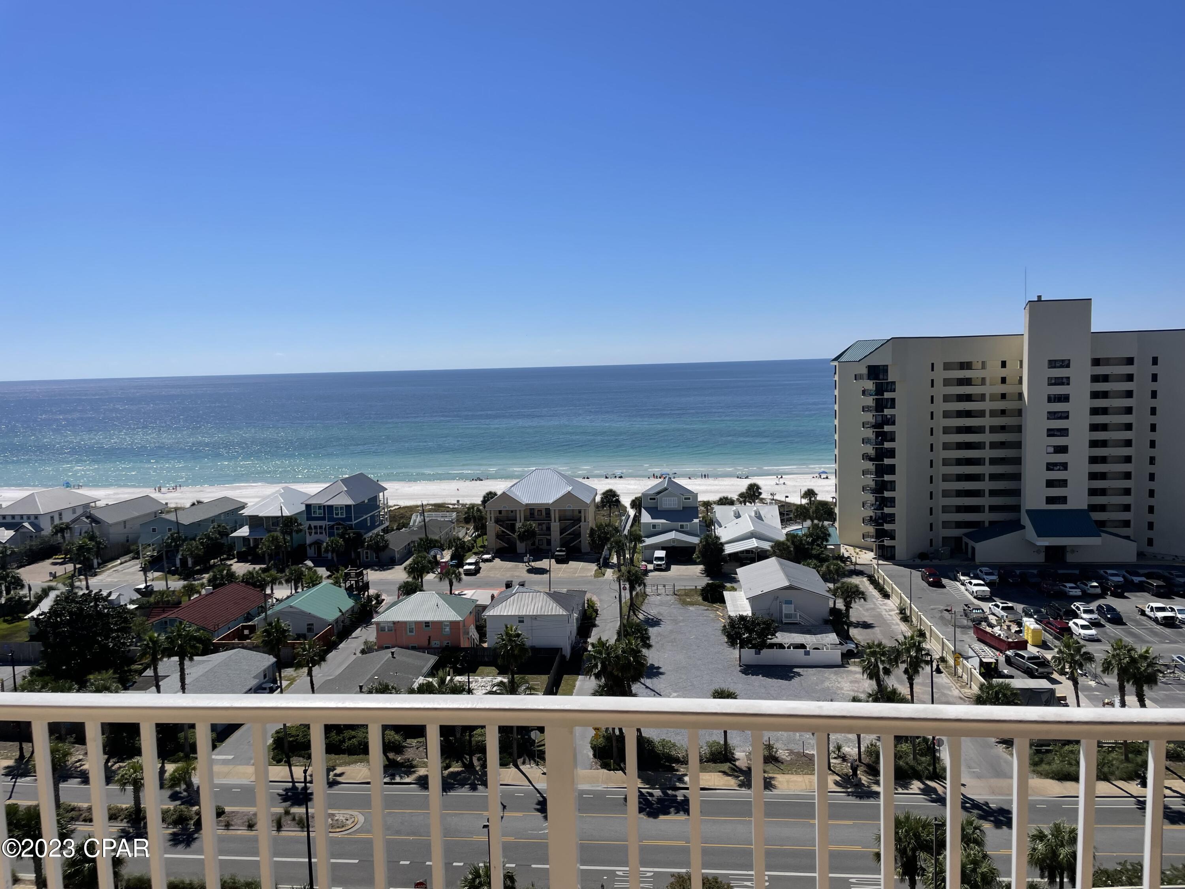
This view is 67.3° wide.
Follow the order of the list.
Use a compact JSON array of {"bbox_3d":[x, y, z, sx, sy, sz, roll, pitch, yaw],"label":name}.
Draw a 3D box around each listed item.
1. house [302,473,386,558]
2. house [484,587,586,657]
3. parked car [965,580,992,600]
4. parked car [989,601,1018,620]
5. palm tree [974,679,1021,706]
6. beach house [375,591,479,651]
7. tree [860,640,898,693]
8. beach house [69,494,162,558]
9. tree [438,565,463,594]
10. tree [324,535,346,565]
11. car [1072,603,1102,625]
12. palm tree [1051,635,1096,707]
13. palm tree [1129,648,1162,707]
[{"bbox_3d":[-46.888,13.178,168.617,10.700,13.500,18.800,-1,5,5],"label":"house"},{"bbox_3d":[-6.985,20.832,108.251,10.300,7.200,11.800,-1,5,5],"label":"house"},{"bbox_3d":[56.733,21.092,131.516,2.050,1.950,5.800,-1,5,9],"label":"parked car"},{"bbox_3d":[53.051,21.379,113.921,2.000,1.870,5.650,-1,5,6],"label":"parked car"},{"bbox_3d":[36.650,23.495,80.644,4.440,4.590,4.440,-1,5,6],"label":"palm tree"},{"bbox_3d":[-19.543,21.212,105.956,10.400,7.500,9.200,-1,5,5],"label":"beach house"},{"bbox_3d":[23.861,21.467,73.822,3.290,10.540,3.290,-1,5,6],"label":"tree"},{"bbox_3d":[-92.667,15.982,175.360,9.000,9.000,20.200,-1,5,6],"label":"beach house"},{"bbox_3d":[-21.949,20.934,138.338,3.700,5.200,3.700,-1,5,6],"label":"tree"},{"bbox_3d":[-44.397,18.518,153.761,3.800,5.442,3.800,-1,5,0],"label":"tree"},{"bbox_3d":[62.613,21.283,113.060,1.900,1.720,4.750,-1,5,6],"label":"car"},{"bbox_3d":[39.252,20.923,72.532,3.680,11.050,3.680,-1,5,6],"label":"palm tree"},{"bbox_3d":[48.086,22.247,76.872,3.300,10.100,3.300,-1,5,6],"label":"palm tree"}]

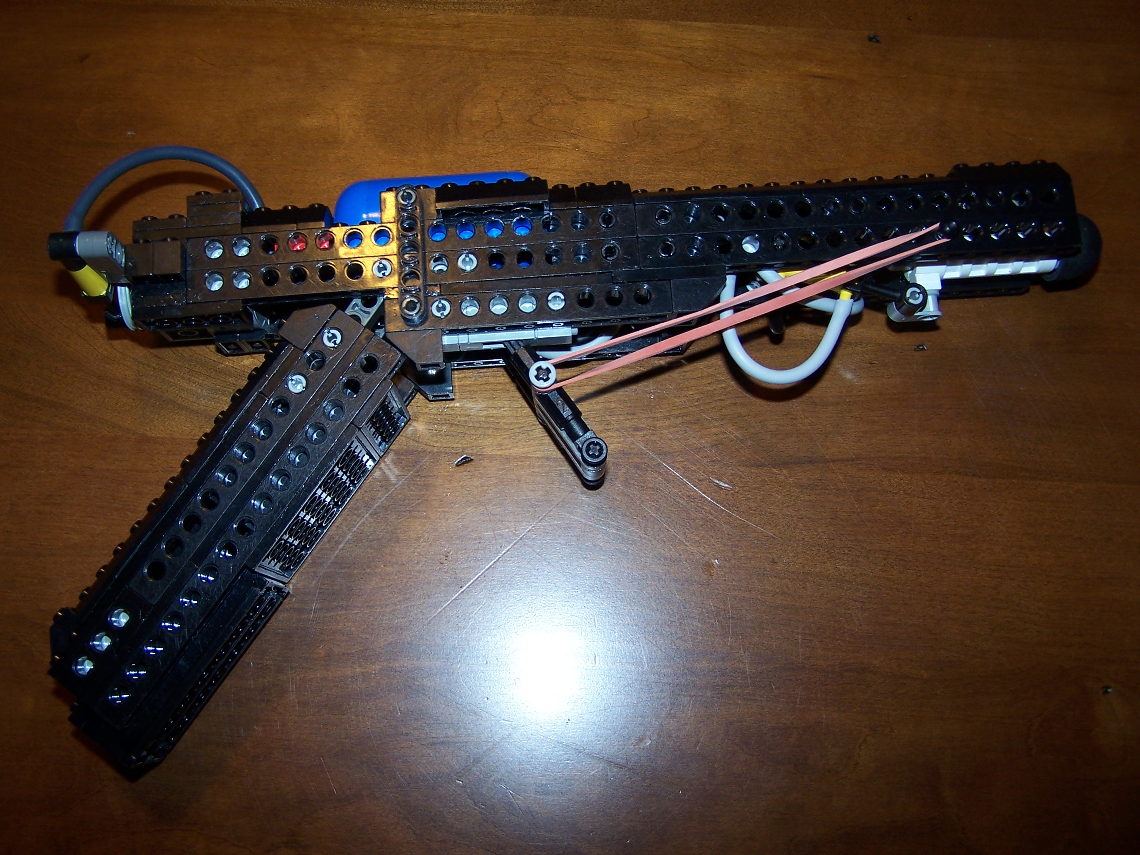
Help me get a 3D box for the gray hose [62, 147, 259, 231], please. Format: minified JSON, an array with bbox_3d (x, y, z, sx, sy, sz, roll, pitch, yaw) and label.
[{"bbox_3d":[-0.123,-0.072,0.381,0.060,0.009,0.026,-4,78,0],"label":"gray hose"}]

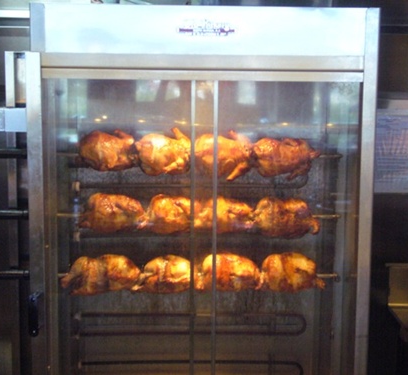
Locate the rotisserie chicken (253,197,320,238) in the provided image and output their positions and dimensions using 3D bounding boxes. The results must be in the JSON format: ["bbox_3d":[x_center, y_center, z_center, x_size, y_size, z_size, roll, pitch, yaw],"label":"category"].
[{"bbox_3d":[0.279,0.101,2.811,0.218,0.130,0.140,0,8,-2],"label":"rotisserie chicken"}]

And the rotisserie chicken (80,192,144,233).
[{"bbox_3d":[-0.304,0.085,2.788,0.207,0.126,0.140,0,8,-2],"label":"rotisserie chicken"}]

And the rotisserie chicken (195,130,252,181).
[{"bbox_3d":[0.065,-0.106,2.776,0.186,0.154,0.150,0,8,-2],"label":"rotisserie chicken"}]

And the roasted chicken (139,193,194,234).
[{"bbox_3d":[-0.120,0.090,2.796,0.191,0.123,0.140,0,8,-2],"label":"roasted chicken"}]

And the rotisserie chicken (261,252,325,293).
[{"bbox_3d":[0.300,0.288,2.837,0.217,0.125,0.140,0,8,-2],"label":"rotisserie chicken"}]

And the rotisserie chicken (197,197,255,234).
[{"bbox_3d":[0.069,0.092,2.803,0.194,0.120,0.140,0,8,-2],"label":"rotisserie chicken"}]

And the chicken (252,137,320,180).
[{"bbox_3d":[0.274,-0.096,2.785,0.219,0.135,0.150,0,8,-2],"label":"chicken"}]

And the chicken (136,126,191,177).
[{"bbox_3d":[-0.138,-0.120,2.880,0.200,0.165,0.155,0,7,-2],"label":"chicken"}]

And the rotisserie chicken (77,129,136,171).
[{"bbox_3d":[-0.318,-0.120,2.760,0.185,0.125,0.150,0,8,-2],"label":"rotisserie chicken"}]

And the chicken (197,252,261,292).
[{"bbox_3d":[0.083,0.287,2.829,0.210,0.124,0.140,0,8,-2],"label":"chicken"}]

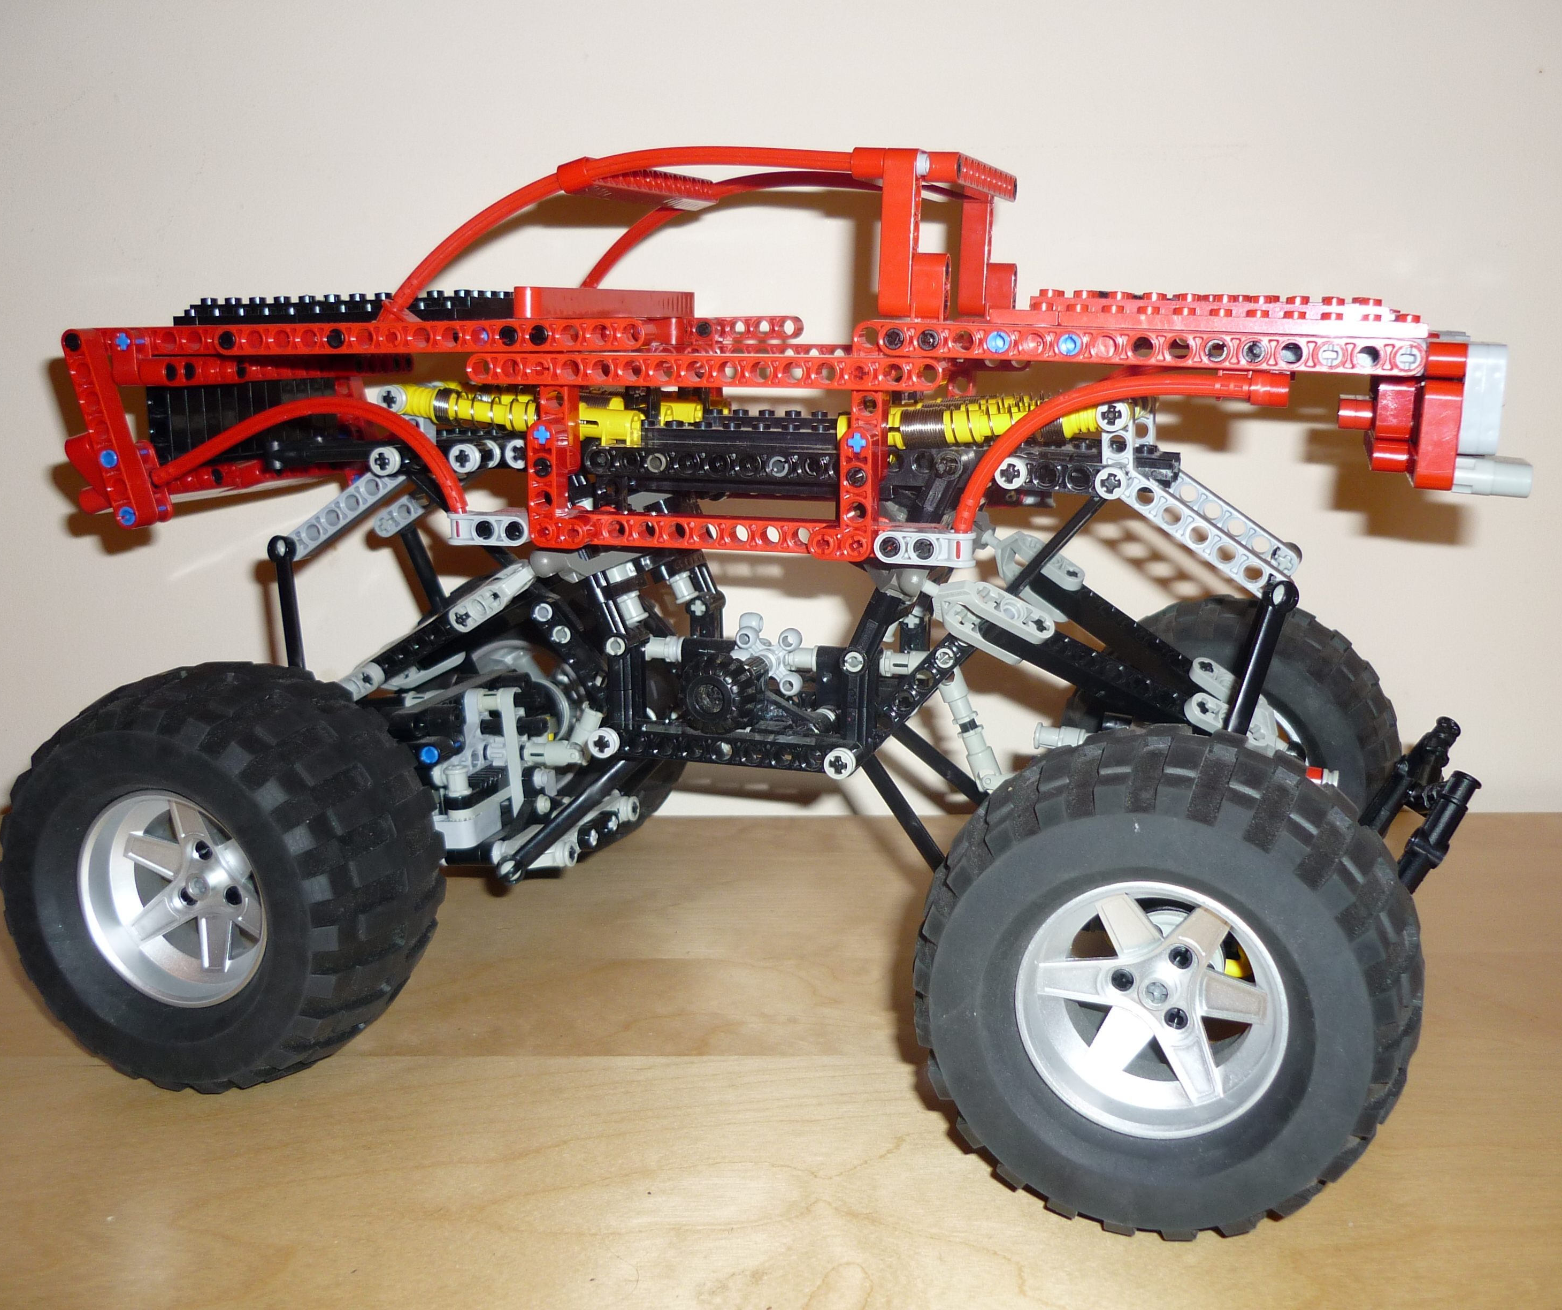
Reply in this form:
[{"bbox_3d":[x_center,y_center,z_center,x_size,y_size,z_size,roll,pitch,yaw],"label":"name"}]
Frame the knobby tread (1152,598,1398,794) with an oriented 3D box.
[{"bbox_3d":[0.146,0.034,0.547,0.107,0.107,0.053,3,12,13],"label":"knobby tread"}]

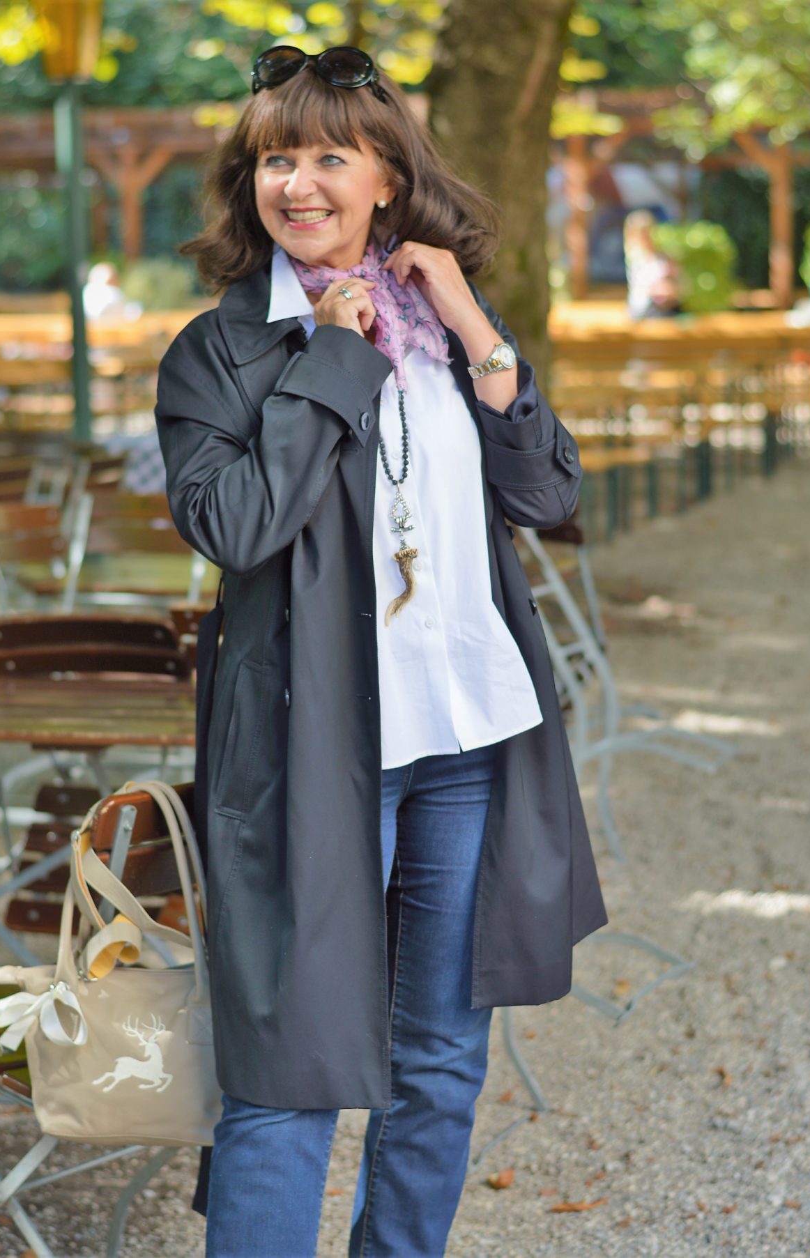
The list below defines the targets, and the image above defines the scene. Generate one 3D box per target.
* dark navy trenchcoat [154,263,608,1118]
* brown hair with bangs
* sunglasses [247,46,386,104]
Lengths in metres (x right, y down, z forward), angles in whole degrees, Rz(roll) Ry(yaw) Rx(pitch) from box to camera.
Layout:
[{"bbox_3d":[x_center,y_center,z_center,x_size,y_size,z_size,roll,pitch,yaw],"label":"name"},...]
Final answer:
[{"bbox_3d":[-0.026,0.052,3.000,0.500,0.930,0.410,-4,9,-20],"label":"dark navy trenchcoat"},{"bbox_3d":[-0.072,-0.509,2.960,0.335,0.250,0.265,2,9,20],"label":"brown hair with bangs"},{"bbox_3d":[-0.081,-0.585,2.919,0.147,0.055,0.135,2,-24,18],"label":"sunglasses"}]

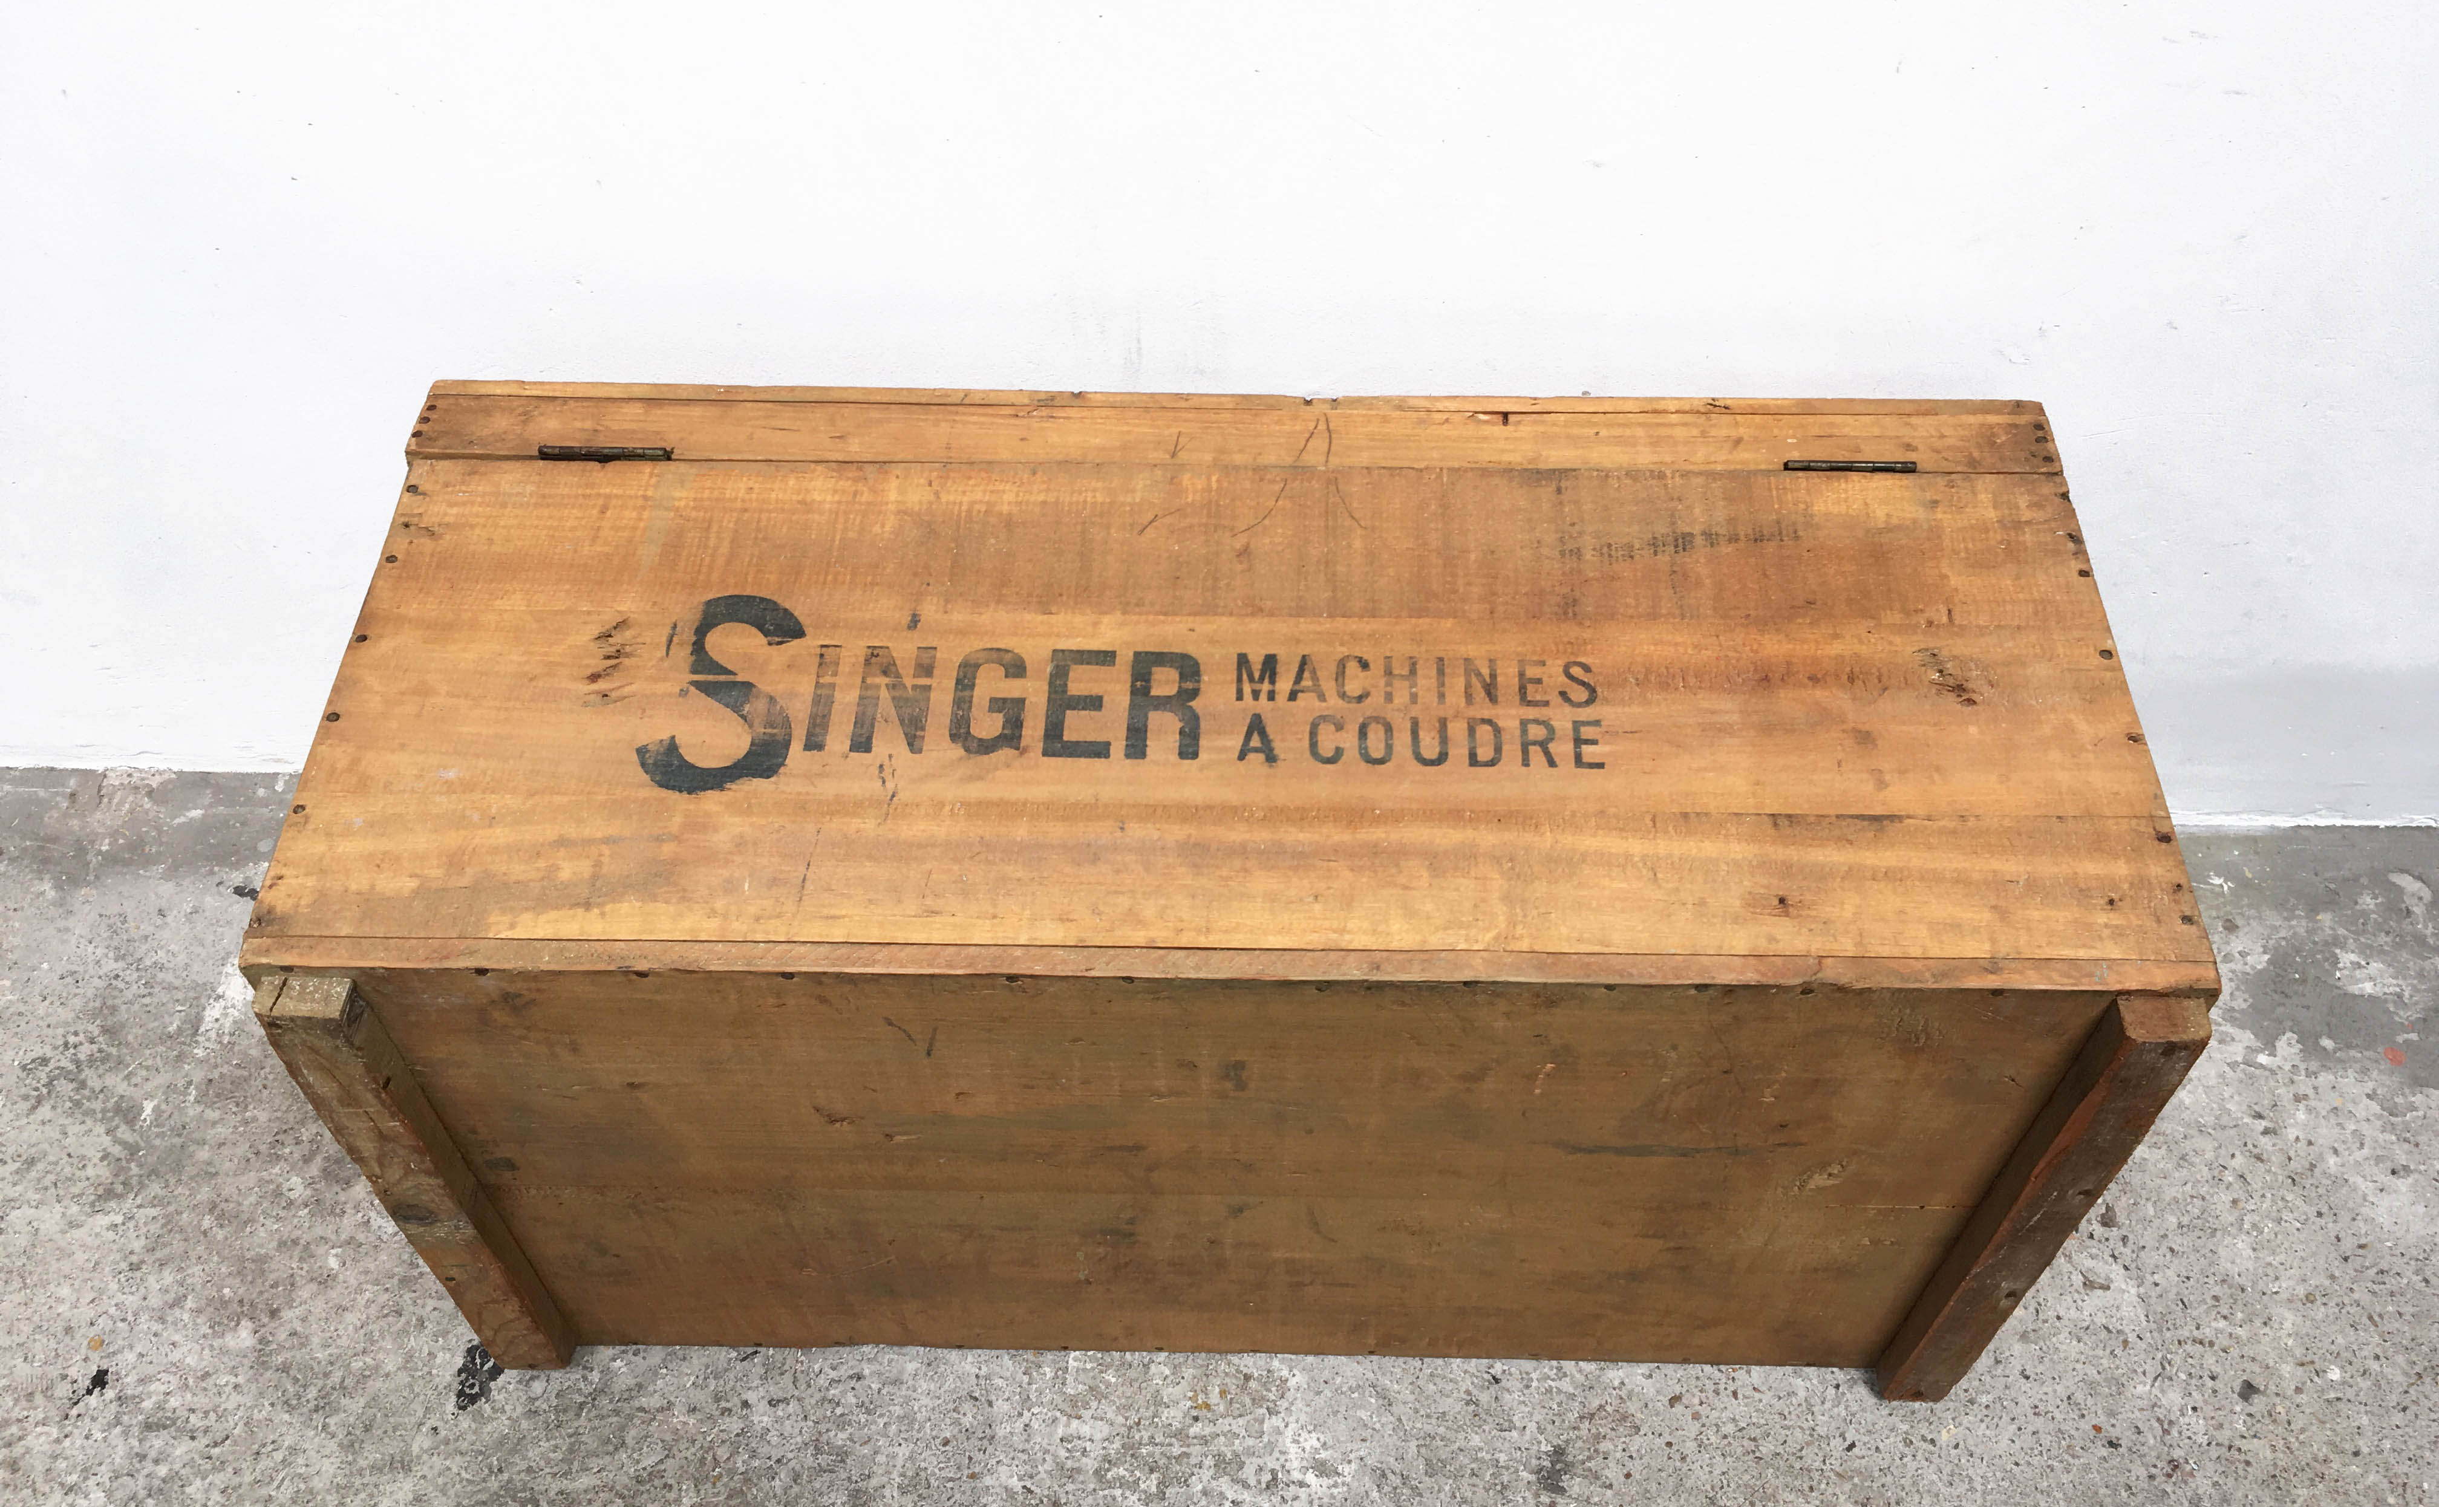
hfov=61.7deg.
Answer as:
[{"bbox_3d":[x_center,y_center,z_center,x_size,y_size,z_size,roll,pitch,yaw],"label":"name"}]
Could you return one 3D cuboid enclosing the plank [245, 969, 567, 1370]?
[{"bbox_3d":[-0.442,0.256,1.159,0.044,0.455,0.021,1,52,0],"label":"plank"}]

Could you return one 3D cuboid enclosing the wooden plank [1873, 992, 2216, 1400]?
[{"bbox_3d":[0.452,0.268,1.154,0.040,0.455,0.021,1,52,0],"label":"wooden plank"}]

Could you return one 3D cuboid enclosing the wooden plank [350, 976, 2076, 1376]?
[{"bbox_3d":[0.004,0.244,1.163,0.902,0.466,0.016,1,52,0],"label":"wooden plank"}]

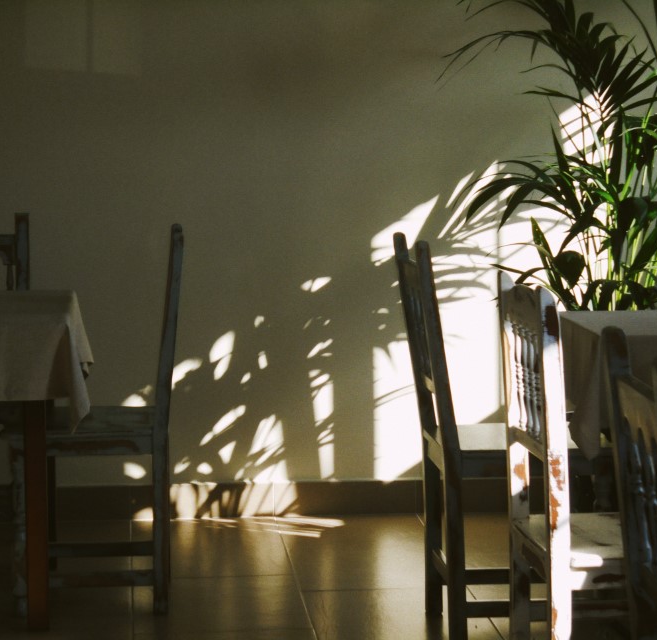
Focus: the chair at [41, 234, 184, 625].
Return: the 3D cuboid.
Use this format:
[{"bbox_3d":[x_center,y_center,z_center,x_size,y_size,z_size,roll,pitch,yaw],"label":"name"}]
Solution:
[{"bbox_3d":[-0.585,0.238,5.862,0.440,0.935,0.455,-1,6,-5],"label":"chair"}]

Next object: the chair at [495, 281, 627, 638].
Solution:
[{"bbox_3d":[0.571,0.387,4.327,0.430,0.935,0.455,-1,6,-8],"label":"chair"}]

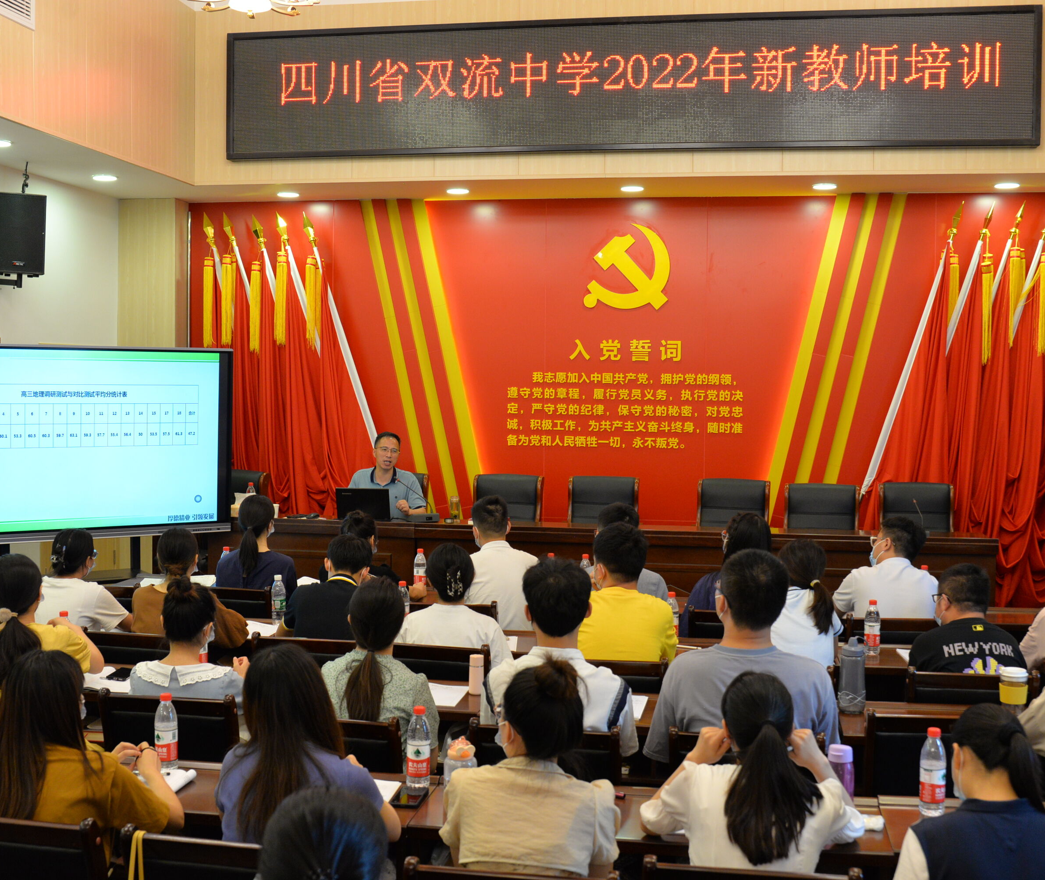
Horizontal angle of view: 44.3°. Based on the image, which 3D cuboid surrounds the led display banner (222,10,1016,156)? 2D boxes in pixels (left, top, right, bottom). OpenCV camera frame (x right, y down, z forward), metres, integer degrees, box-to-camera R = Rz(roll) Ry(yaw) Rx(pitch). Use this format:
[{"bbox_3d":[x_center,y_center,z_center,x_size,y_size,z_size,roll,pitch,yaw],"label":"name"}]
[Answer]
[{"bbox_3d":[0.623,-2.405,8.774,5.537,0.895,0.110,1,3,10],"label":"led display banner"}]

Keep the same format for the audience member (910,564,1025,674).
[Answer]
[{"bbox_3d":[1.744,1.087,5.120,0.520,1.240,0.700,1,3,6],"label":"audience member"}]

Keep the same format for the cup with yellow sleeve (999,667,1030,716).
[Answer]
[{"bbox_3d":[1.694,0.877,4.423,0.095,0.182,0.095,1,3,9],"label":"cup with yellow sleeve"}]

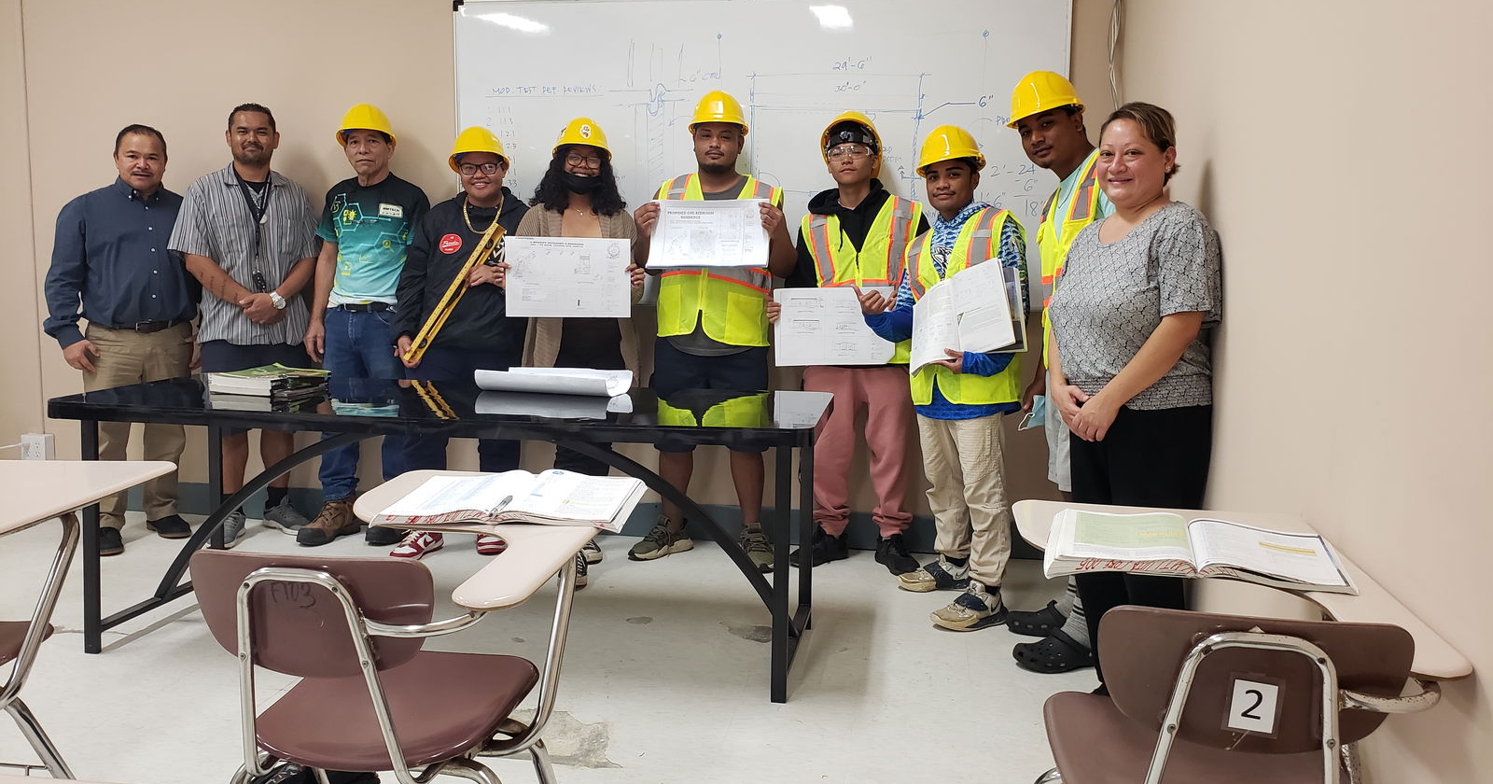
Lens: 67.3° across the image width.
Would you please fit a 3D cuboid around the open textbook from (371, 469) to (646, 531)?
[{"bbox_3d":[-0.423,0.192,2.067,0.440,0.040,0.285,1,10,4],"label":"open textbook"}]

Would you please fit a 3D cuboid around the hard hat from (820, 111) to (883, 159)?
[{"bbox_3d":[0.389,-0.944,4.137,0.225,0.155,0.280,1,-33,5],"label":"hard hat"}]

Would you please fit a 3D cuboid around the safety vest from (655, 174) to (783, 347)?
[{"bbox_3d":[-0.107,-0.492,4.202,0.490,0.660,0.290,2,7,9],"label":"safety vest"}]

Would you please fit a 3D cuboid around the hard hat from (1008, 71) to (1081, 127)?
[{"bbox_3d":[0.878,-0.865,3.299,0.225,0.155,0.280,-2,12,43],"label":"hard hat"}]

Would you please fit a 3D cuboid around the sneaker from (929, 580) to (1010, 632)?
[{"bbox_3d":[0.732,0.695,3.662,0.285,0.120,0.110,-2,7,-24],"label":"sneaker"}]

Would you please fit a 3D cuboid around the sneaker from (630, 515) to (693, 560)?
[{"bbox_3d":[-0.333,0.576,4.433,0.290,0.125,0.108,-4,8,-39],"label":"sneaker"}]

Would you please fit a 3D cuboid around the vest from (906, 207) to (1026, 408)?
[{"bbox_3d":[0.720,-0.278,3.692,0.430,0.660,0.270,7,9,40],"label":"vest"}]

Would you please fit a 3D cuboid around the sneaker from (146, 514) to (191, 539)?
[{"bbox_3d":[-2.398,0.528,4.660,0.105,0.110,0.285,-5,8,-42],"label":"sneaker"}]

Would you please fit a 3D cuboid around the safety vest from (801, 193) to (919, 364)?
[{"bbox_3d":[0.424,-0.416,4.156,0.460,0.640,0.270,2,6,9],"label":"safety vest"}]

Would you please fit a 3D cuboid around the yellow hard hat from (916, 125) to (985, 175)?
[{"bbox_3d":[0.680,-0.808,3.735,0.225,0.160,0.285,-2,4,37],"label":"yellow hard hat"}]

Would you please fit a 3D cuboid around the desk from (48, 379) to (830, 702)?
[{"bbox_3d":[-0.852,0.388,3.409,2.176,0.747,0.740,2,7,8],"label":"desk"}]

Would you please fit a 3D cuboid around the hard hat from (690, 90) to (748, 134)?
[{"bbox_3d":[-0.102,-1.043,4.185,0.225,0.160,0.285,2,-2,6],"label":"hard hat"}]

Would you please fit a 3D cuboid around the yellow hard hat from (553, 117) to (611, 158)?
[{"bbox_3d":[-0.591,-0.918,4.041,0.225,0.155,0.280,0,-5,-10],"label":"yellow hard hat"}]

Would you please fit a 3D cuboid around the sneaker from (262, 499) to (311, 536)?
[{"bbox_3d":[-1.953,0.523,4.779,0.300,0.120,0.110,6,8,35],"label":"sneaker"}]

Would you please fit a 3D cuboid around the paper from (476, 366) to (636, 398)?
[{"bbox_3d":[-0.605,-0.032,3.522,0.440,0.072,0.170,2,7,14],"label":"paper"}]

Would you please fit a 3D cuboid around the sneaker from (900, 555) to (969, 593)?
[{"bbox_3d":[0.695,0.641,4.005,0.290,0.120,0.108,0,6,-5],"label":"sneaker"}]

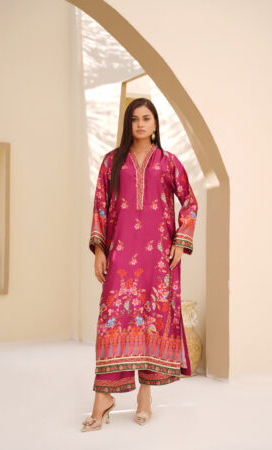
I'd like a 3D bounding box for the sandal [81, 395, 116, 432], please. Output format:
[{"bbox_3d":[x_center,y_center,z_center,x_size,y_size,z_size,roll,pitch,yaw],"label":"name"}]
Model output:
[{"bbox_3d":[-0.200,0.978,3.874,0.085,0.140,0.235,0,-1,37],"label":"sandal"}]

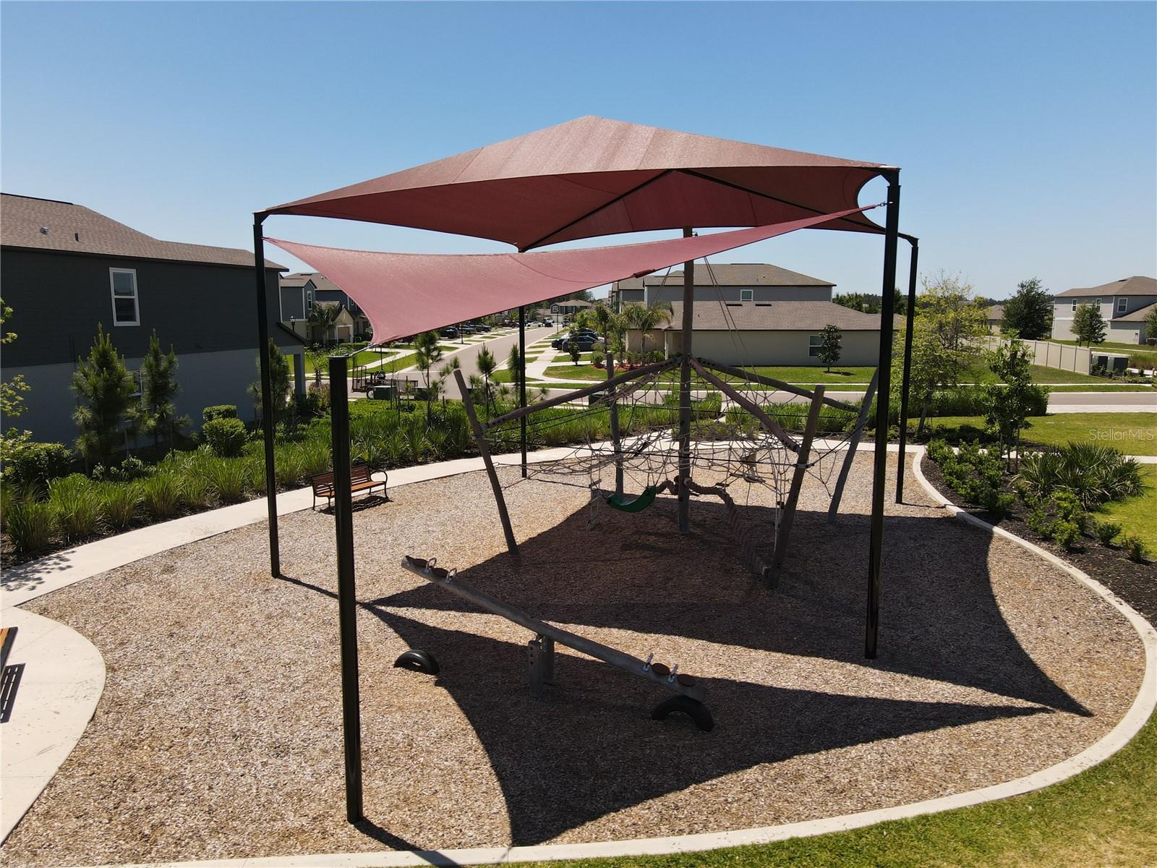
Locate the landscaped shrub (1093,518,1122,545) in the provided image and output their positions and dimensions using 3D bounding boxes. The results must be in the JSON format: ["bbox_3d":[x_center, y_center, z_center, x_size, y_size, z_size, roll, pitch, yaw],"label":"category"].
[{"bbox_3d":[9.929,1.833,15.058,0.520,0.500,0.520,0,9,0],"label":"landscaped shrub"}]

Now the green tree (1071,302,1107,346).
[{"bbox_3d":[56.969,-12.145,89.135,3.317,4.880,3.317,5,10,32],"label":"green tree"}]

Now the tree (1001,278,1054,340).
[{"bbox_3d":[58.801,-16.132,104.617,5.888,8.285,5.888,5,10,29],"label":"tree"}]

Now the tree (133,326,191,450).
[{"bbox_3d":[-13.085,-1.325,25.054,1.600,3.750,1.600,-4,10,-27],"label":"tree"}]

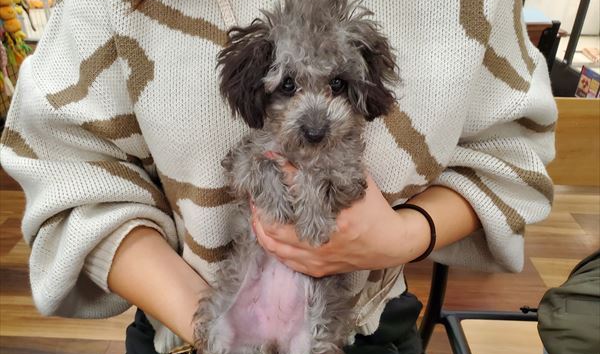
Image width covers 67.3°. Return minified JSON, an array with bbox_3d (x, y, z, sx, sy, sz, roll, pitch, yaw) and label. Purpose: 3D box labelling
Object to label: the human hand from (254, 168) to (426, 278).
[{"bbox_3d":[0.041,0.042,0.450,0.170,0.112,0.090,-3,3,-6],"label":"human hand"}]

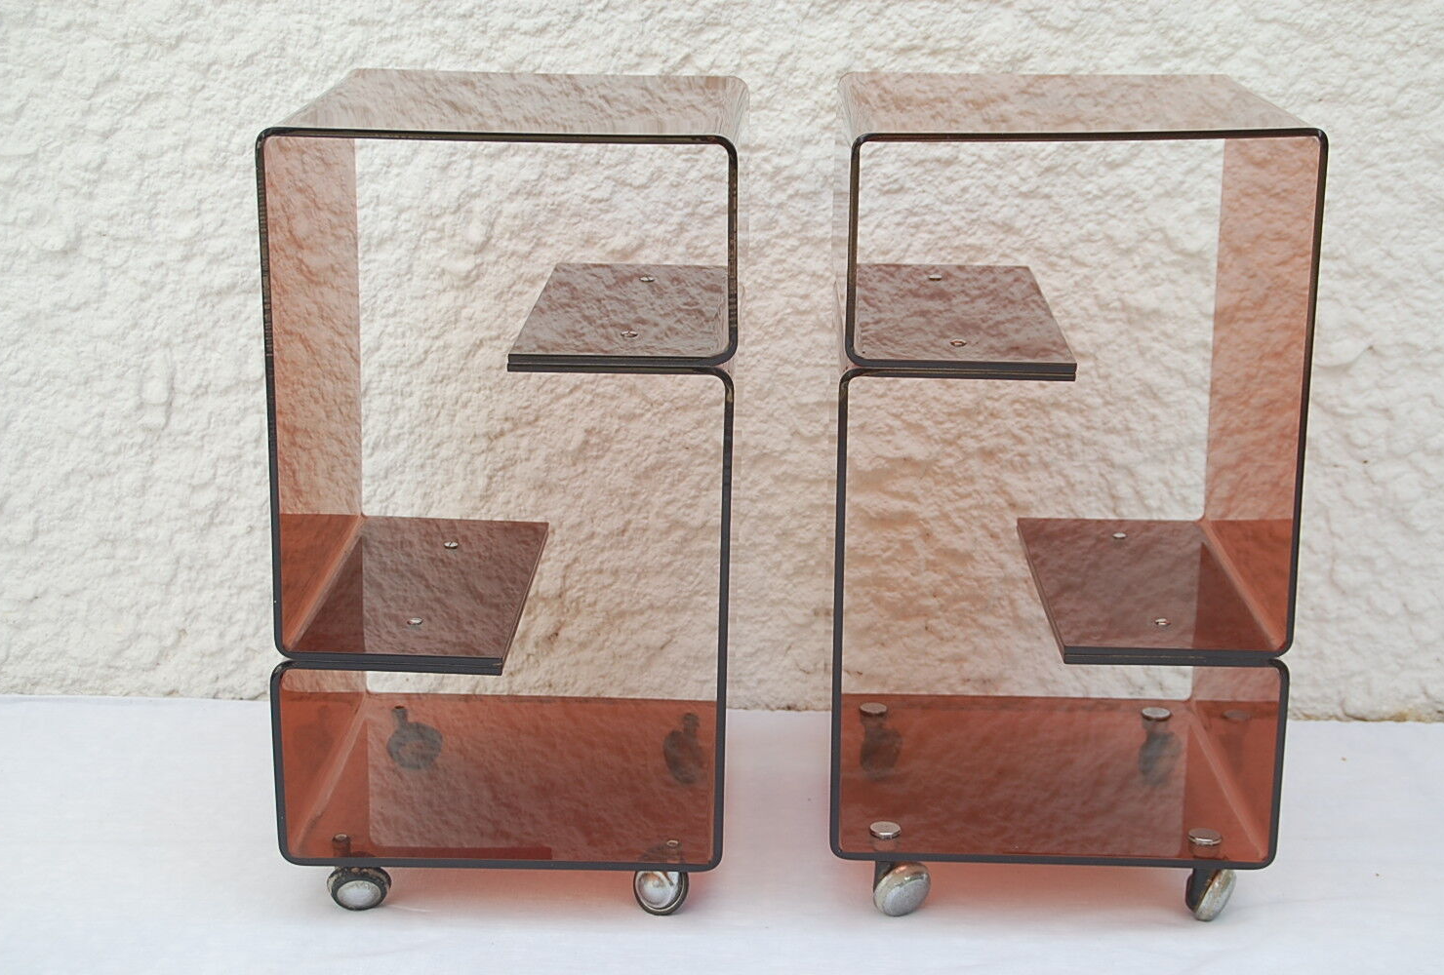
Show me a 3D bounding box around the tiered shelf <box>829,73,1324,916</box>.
[{"bbox_3d":[0.291,-0.001,2.330,0.380,0.696,0.408,1,15,0],"label":"tiered shelf"}]

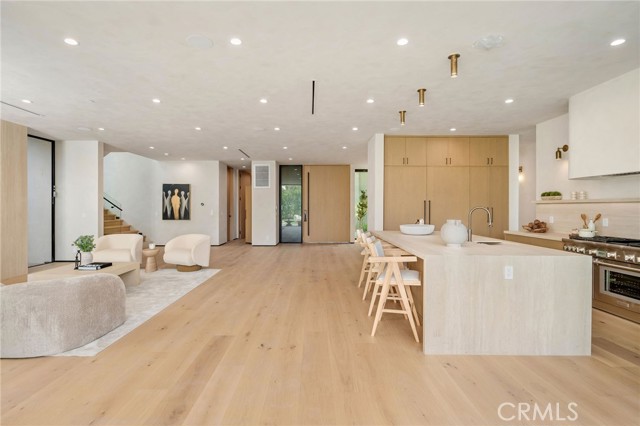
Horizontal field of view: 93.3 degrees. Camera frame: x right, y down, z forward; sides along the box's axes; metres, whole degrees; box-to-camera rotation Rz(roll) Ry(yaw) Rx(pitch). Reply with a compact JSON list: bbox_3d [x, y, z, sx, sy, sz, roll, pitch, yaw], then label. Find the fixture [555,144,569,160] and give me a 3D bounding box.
[{"bbox_3d":[4.241,-1.062,5.309,0.179,0.261,0.125,0,1,0],"label":"fixture"}]

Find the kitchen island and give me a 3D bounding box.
[{"bbox_3d":[1.702,0.831,4.205,1.545,0.918,2.870,0,1,-1],"label":"kitchen island"}]

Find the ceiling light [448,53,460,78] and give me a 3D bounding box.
[{"bbox_3d":[1.472,-1.608,3.319,0.133,0.225,0.133,0,1,0],"label":"ceiling light"}]

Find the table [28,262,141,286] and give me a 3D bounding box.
[{"bbox_3d":[-3.676,1.060,4.792,1.040,0.385,0.970,0,1,-1],"label":"table"}]

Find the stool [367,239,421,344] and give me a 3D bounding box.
[{"bbox_3d":[0.822,0.795,3.336,0.540,1.010,0.520,1,1,20],"label":"stool"}]

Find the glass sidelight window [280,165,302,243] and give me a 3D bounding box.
[{"bbox_3d":[-1.096,-0.345,11.700,0.870,3.020,0.100,0,1,-2],"label":"glass sidelight window"}]

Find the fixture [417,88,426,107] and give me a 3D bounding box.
[{"bbox_3d":[1.442,-1.629,4.282,0.128,0.218,0.128,0,1,0],"label":"fixture"}]

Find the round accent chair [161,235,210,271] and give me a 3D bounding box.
[{"bbox_3d":[-2.900,0.883,6.697,0.900,0.730,0.840,0,1,25],"label":"round accent chair"}]

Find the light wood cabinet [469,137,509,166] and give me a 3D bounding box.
[{"bbox_3d":[3.866,-1.416,7.206,0.892,0.674,0.600,0,1,0],"label":"light wood cabinet"}]

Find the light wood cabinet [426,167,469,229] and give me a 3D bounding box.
[{"bbox_3d":[2.817,0.079,6.994,0.949,2.221,0.620,0,1,-1],"label":"light wood cabinet"}]

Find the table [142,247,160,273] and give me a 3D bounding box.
[{"bbox_3d":[-3.539,1.001,6.344,0.350,0.455,0.350,0,1,-1],"label":"table"}]

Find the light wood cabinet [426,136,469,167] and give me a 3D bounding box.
[{"bbox_3d":[2.823,-1.355,6.971,0.949,0.648,0.620,0,1,-1],"label":"light wood cabinet"}]

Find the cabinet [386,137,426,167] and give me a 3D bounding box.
[{"bbox_3d":[1.963,-1.416,7.206,0.961,0.674,0.600,0,1,0],"label":"cabinet"}]

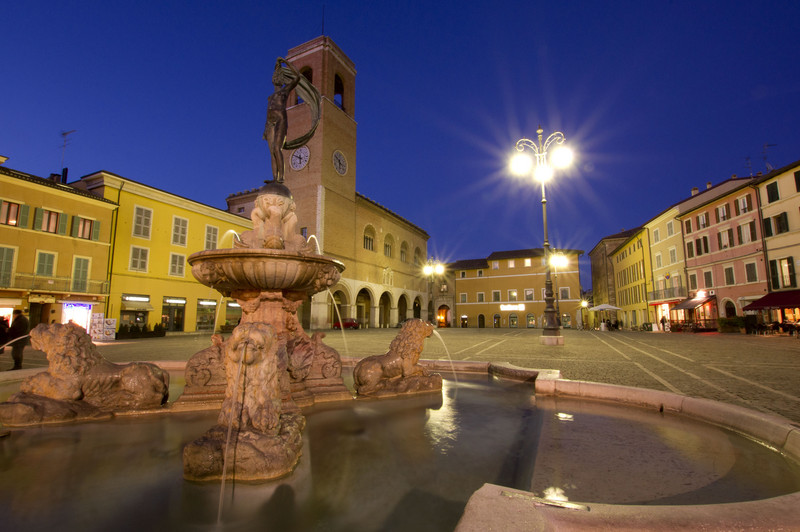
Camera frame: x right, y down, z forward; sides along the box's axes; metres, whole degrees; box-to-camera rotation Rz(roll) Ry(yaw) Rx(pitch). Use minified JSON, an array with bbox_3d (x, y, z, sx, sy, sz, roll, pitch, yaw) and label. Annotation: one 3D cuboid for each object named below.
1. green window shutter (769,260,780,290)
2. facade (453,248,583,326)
[{"bbox_3d":[31.725,0.762,28.218,0.080,2.300,0.650,-2,-9,12],"label":"green window shutter"},{"bbox_3d":[17.288,3.677,52.018,18.109,11.939,2.200,-4,-9,24],"label":"facade"}]

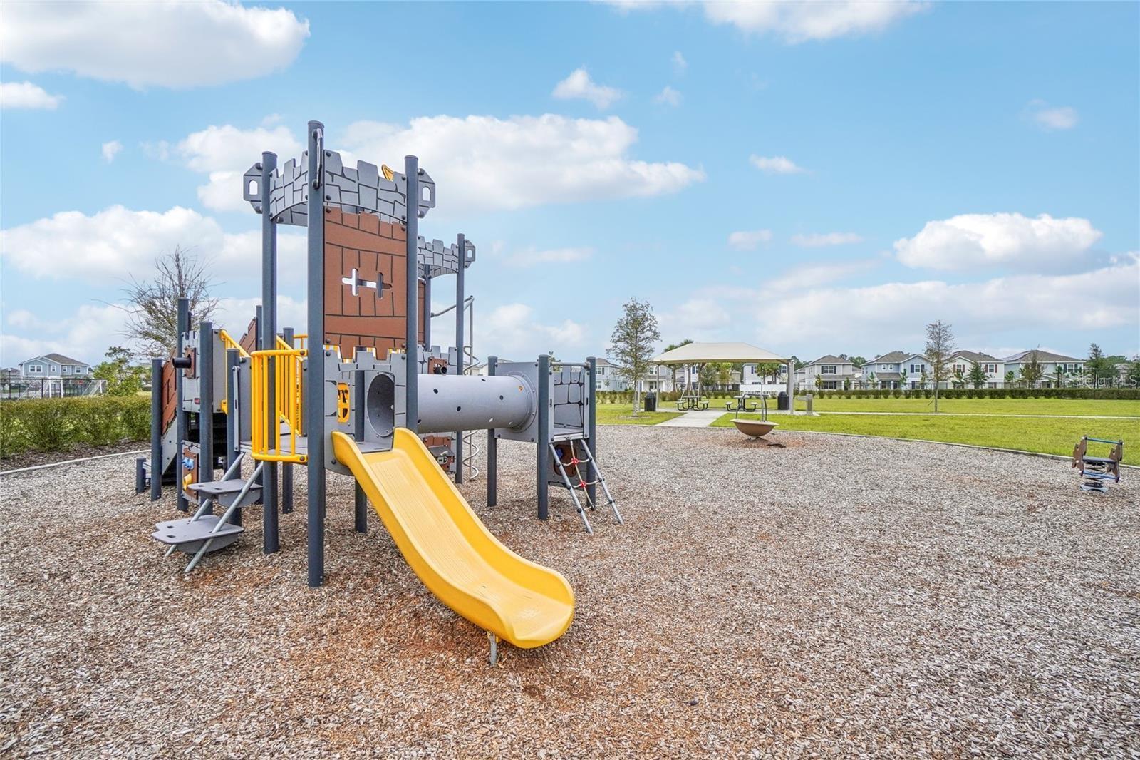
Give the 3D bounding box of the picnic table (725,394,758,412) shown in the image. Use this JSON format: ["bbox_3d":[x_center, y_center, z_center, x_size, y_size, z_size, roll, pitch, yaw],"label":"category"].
[{"bbox_3d":[8.930,1.210,26.300,1.600,0.760,1.830,0,0,22],"label":"picnic table"}]

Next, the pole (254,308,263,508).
[{"bbox_3d":[-3.916,0.318,6.400,0.108,2.510,0.108,0,-1,38],"label":"pole"}]

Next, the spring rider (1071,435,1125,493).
[{"bbox_3d":[7.436,1.165,7.150,0.430,0.790,0.600,0,0,34],"label":"spring rider"}]

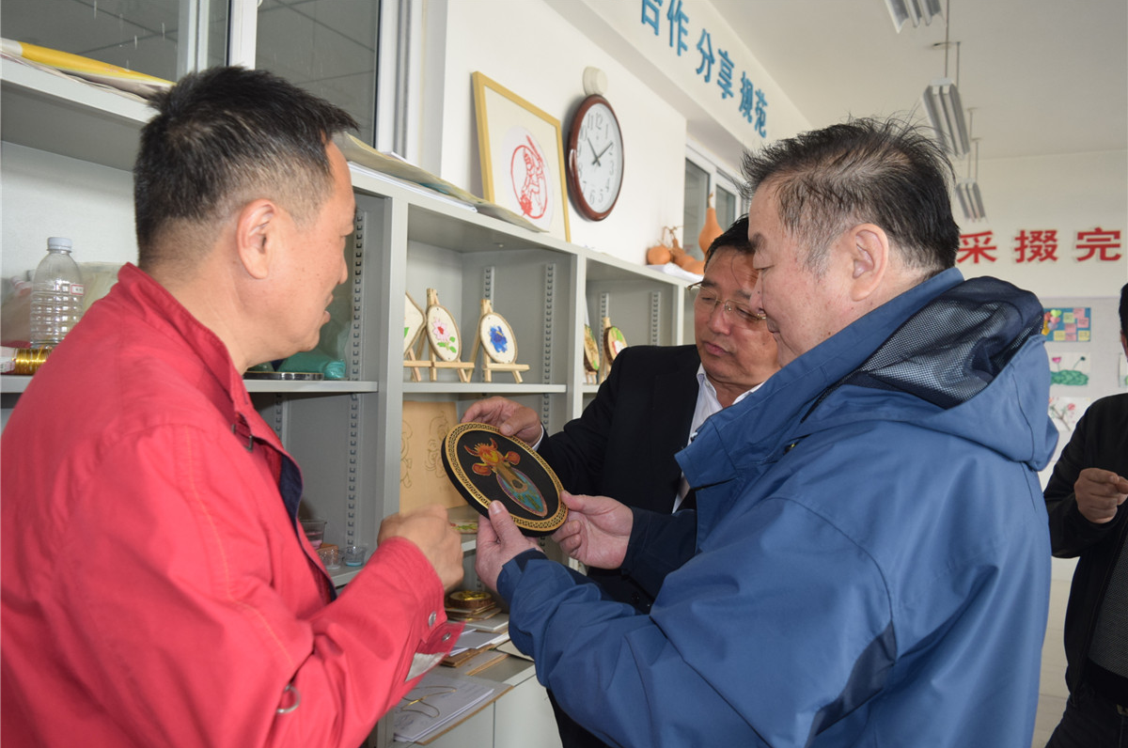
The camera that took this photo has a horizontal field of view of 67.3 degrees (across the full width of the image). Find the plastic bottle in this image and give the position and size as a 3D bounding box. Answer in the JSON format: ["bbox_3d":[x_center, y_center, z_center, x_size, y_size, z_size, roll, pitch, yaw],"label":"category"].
[{"bbox_3d":[-0.743,-0.099,1.237,0.067,0.204,0.067,2,0,29],"label":"plastic bottle"}]

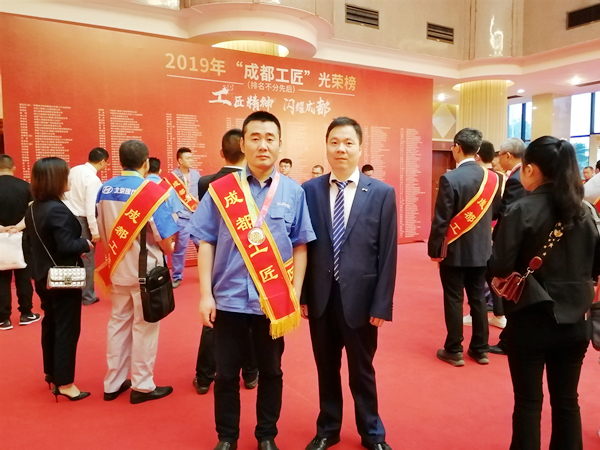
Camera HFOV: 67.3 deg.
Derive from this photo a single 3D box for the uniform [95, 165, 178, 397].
[{"bbox_3d":[-1.022,0.374,2.852,0.520,1.410,0.360,3,7,30],"label":"uniform"}]

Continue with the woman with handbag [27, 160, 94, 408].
[{"bbox_3d":[-1.527,0.349,2.883,0.380,1.540,0.430,-4,7,-32],"label":"woman with handbag"}]

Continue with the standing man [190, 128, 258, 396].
[{"bbox_3d":[-0.460,0.251,2.945,0.520,1.710,0.340,0,6,0],"label":"standing man"}]

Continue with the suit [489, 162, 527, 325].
[{"bbox_3d":[1.708,0.260,3.587,0.340,1.410,0.500,5,8,40],"label":"suit"}]

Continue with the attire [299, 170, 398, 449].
[{"bbox_3d":[0.241,0.424,2.304,0.520,1.390,0.300,0,6,7],"label":"attire"}]

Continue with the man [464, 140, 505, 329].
[{"bbox_3d":[1.733,0.092,4.224,0.480,1.730,0.340,-4,7,-28],"label":"man"}]

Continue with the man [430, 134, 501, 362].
[{"bbox_3d":[1.254,0.172,3.401,0.540,1.750,0.360,-3,6,-22],"label":"man"}]

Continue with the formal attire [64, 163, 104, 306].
[{"bbox_3d":[-2.448,0.103,5.124,0.480,1.550,0.360,6,8,45],"label":"formal attire"}]

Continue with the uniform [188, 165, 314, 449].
[{"bbox_3d":[-0.239,0.418,2.299,0.610,1.410,0.310,-1,6,-4],"label":"uniform"}]

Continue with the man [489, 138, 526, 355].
[{"bbox_3d":[1.708,0.176,3.578,0.360,1.700,0.500,5,8,40],"label":"man"}]

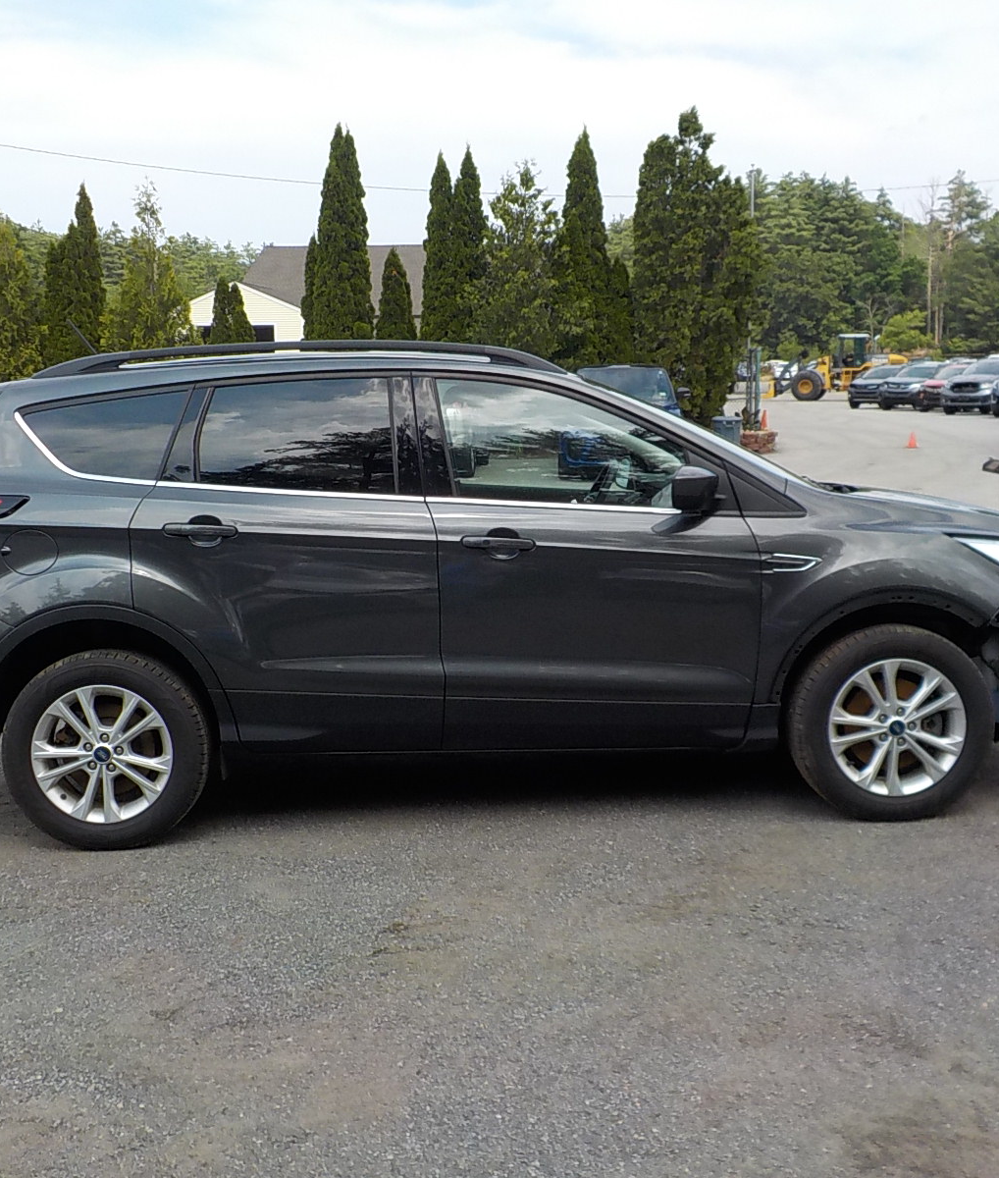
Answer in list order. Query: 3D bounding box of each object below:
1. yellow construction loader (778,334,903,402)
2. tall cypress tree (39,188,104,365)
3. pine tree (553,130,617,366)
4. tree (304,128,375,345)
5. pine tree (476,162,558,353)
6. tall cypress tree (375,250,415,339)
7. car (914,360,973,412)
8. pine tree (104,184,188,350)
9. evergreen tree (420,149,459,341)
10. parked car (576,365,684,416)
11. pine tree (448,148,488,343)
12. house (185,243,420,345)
[{"bbox_3d":[15.689,-10.371,63.500,6.800,3.080,2.450,1,9,15],"label":"yellow construction loader"},{"bbox_3d":[-8.466,-5.432,27.767,1.450,5.446,1.450,-1,9,0],"label":"tall cypress tree"},{"bbox_3d":[1.685,-5.752,26.427,1.400,6.091,1.400,-1,9,0],"label":"pine tree"},{"bbox_3d":[-3.113,-6.057,27.683,1.500,6.511,1.500,-1,9,0],"label":"tree"},{"bbox_3d":[0.368,-5.394,26.279,1.750,5.474,1.750,-1,9,0],"label":"pine tree"},{"bbox_3d":[-2.009,-4.670,26.794,0.950,3.959,0.950,-1,9,0],"label":"tall cypress tree"},{"bbox_3d":[15.783,-6.809,45.852,4.500,1.600,1.820,-10,12,-43],"label":"car"},{"bbox_3d":[-7.061,-5.458,27.767,1.800,5.444,1.800,-1,9,0],"label":"pine tree"},{"bbox_3d":[-1.163,-5.808,27.729,0.950,5.933,0.950,-1,9,0],"label":"evergreen tree"},{"bbox_3d":[1.905,-2.734,21.544,1.830,1.670,4.350,0,9,4],"label":"parked car"},{"bbox_3d":[-0.572,-5.860,27.722,0.950,6.017,0.950,-1,9,0],"label":"pine tree"},{"bbox_3d":[-7.921,-11.949,60.856,12.000,7.900,15.000,-1,9,0],"label":"house"}]

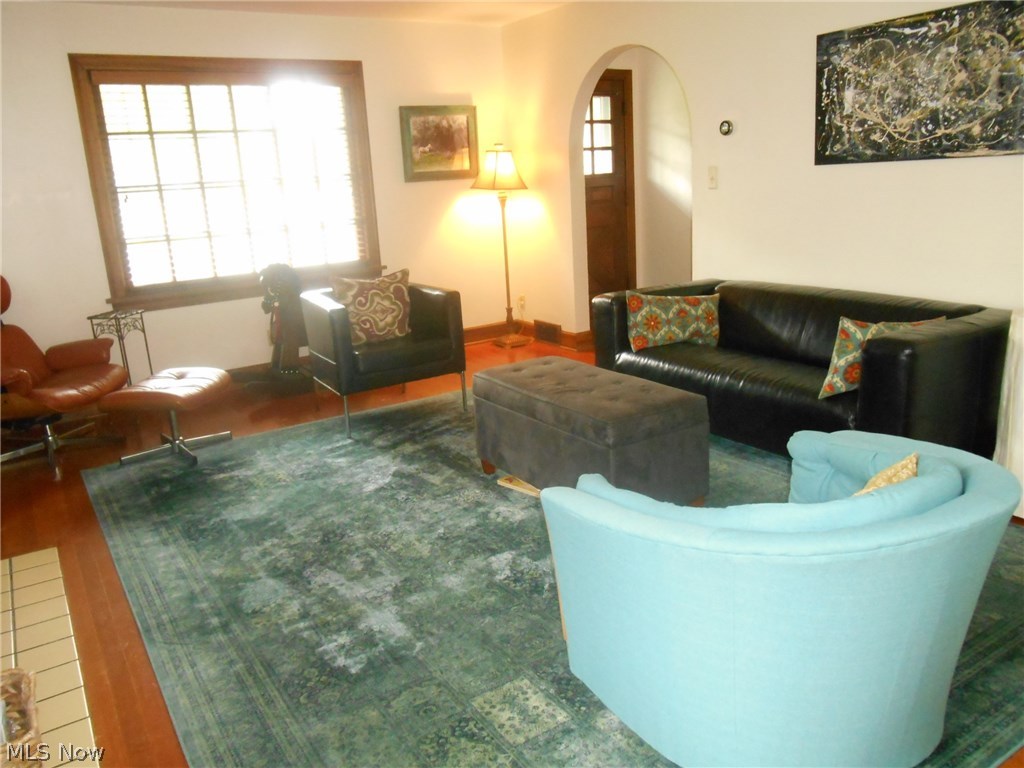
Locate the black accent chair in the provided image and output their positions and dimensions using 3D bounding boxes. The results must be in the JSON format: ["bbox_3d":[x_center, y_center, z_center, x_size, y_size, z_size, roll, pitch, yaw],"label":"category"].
[{"bbox_3d":[-0.807,-0.182,4.590,0.780,0.700,0.800,-12,17,-31],"label":"black accent chair"}]

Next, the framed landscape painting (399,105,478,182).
[{"bbox_3d":[-0.541,-1.847,5.907,0.650,0.540,0.040,-12,17,-31],"label":"framed landscape painting"}]

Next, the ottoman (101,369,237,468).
[{"bbox_3d":[-1.815,0.155,4.087,0.520,0.415,0.600,-2,15,5],"label":"ottoman"}]

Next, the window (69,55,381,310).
[{"bbox_3d":[-1.786,-1.362,5.161,1.880,1.535,0.090,-12,17,-31],"label":"window"}]

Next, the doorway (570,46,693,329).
[{"bbox_3d":[0.828,-1.164,5.235,0.130,2.090,1.200,-12,17,-31],"label":"doorway"}]

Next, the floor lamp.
[{"bbox_3d":[-0.047,-1.091,6.147,0.330,1.580,0.330,-12,17,-31],"label":"floor lamp"}]

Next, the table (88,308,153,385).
[{"bbox_3d":[-2.363,-0.104,4.714,0.255,0.655,0.255,0,15,12],"label":"table"}]

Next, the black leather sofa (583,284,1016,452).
[{"bbox_3d":[1.305,-0.076,3.816,0.880,0.660,1.780,-12,17,-31],"label":"black leather sofa"}]

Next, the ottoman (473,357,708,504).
[{"bbox_3d":[0.286,0.236,3.176,0.470,0.490,0.965,-12,17,-31],"label":"ottoman"}]

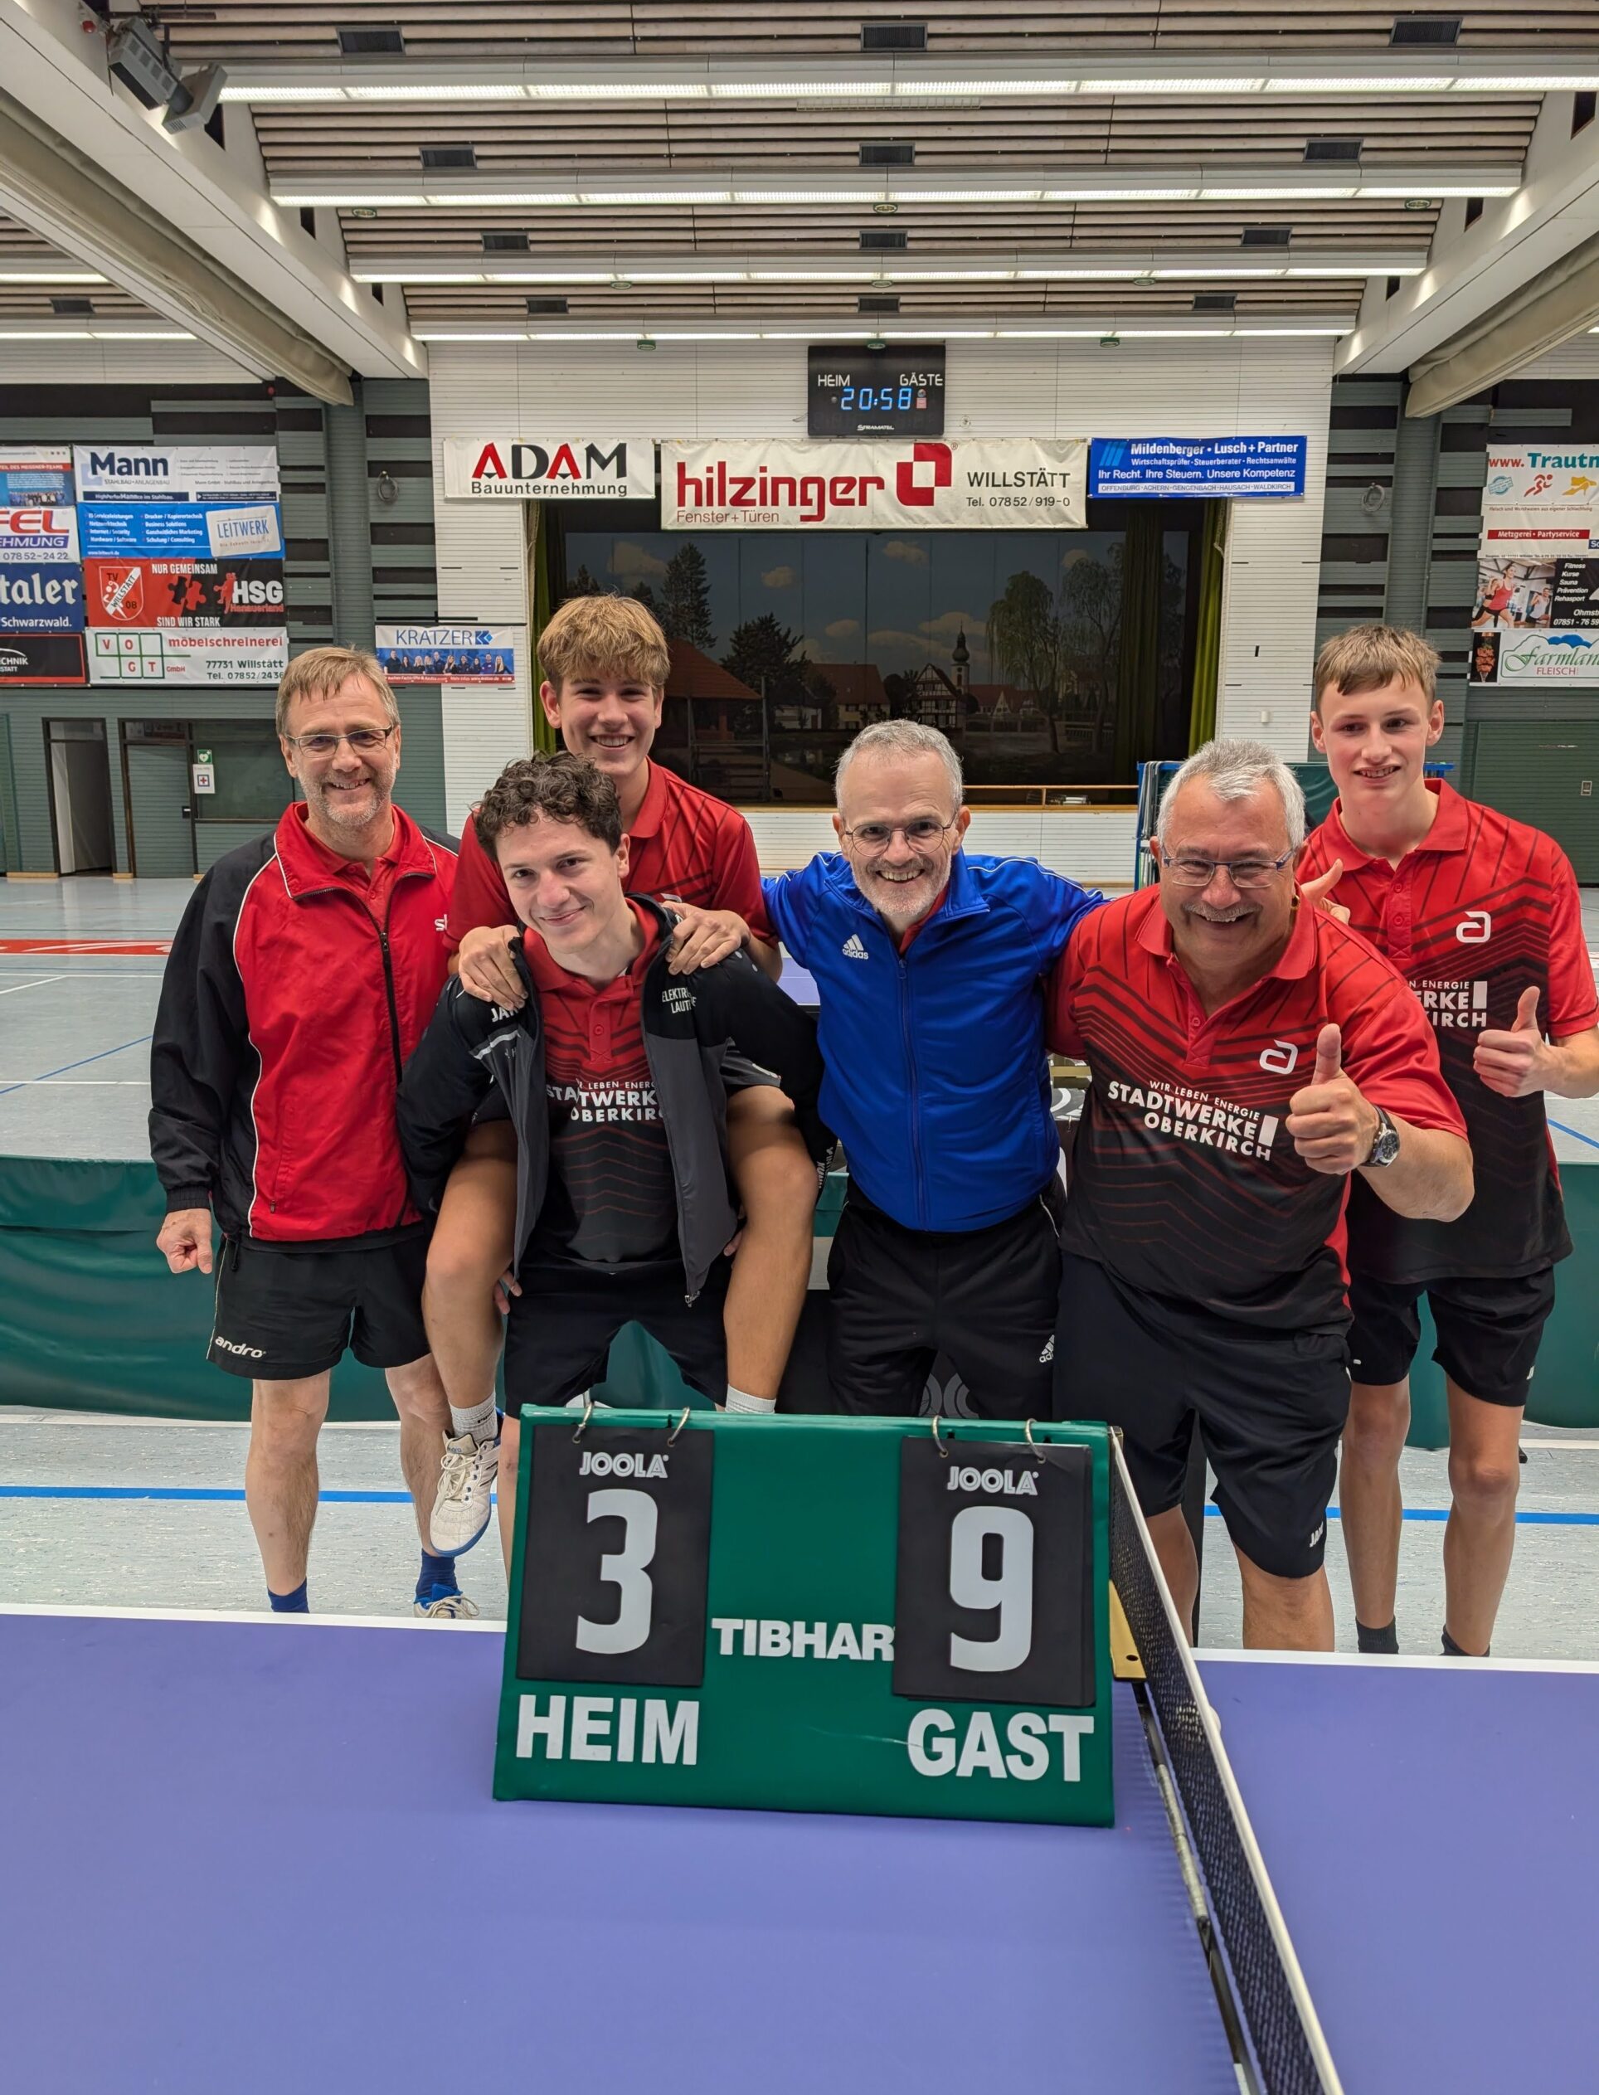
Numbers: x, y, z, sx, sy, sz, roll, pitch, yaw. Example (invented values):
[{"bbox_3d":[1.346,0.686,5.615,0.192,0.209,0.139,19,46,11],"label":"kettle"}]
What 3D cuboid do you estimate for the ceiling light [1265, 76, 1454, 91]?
[{"bbox_3d":[4.697,-8.116,12.373,1.550,0.080,0.240,1,11,2],"label":"ceiling light"}]

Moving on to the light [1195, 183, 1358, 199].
[{"bbox_3d":[4.789,-8.561,14.713,1.550,0.080,0.240,1,11,2],"label":"light"}]

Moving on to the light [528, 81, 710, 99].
[{"bbox_3d":[-1.492,-7.947,12.191,1.514,0.070,0.220,0,11,2],"label":"light"}]

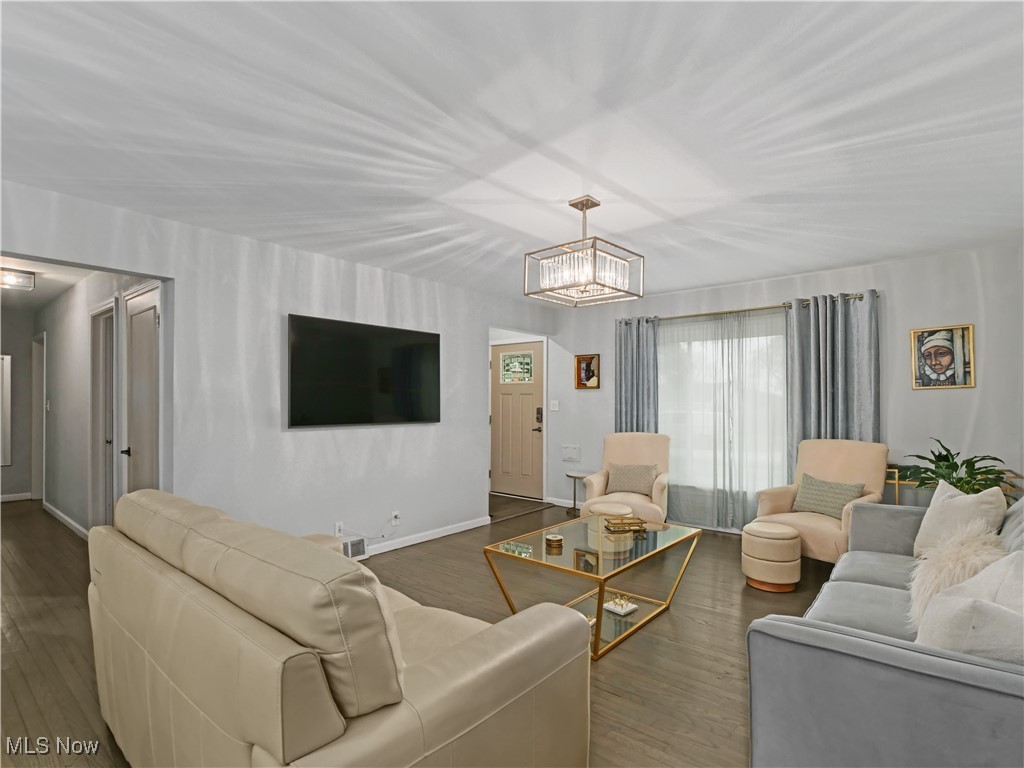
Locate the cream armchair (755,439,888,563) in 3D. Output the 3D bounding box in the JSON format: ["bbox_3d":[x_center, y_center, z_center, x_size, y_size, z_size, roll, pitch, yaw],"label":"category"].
[{"bbox_3d":[2.354,0.956,3.674,0.820,0.940,0.740,0,-1,-33],"label":"cream armchair"}]

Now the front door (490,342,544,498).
[{"bbox_3d":[0.068,0.471,6.265,0.880,2.020,0.050,-1,-1,38],"label":"front door"}]

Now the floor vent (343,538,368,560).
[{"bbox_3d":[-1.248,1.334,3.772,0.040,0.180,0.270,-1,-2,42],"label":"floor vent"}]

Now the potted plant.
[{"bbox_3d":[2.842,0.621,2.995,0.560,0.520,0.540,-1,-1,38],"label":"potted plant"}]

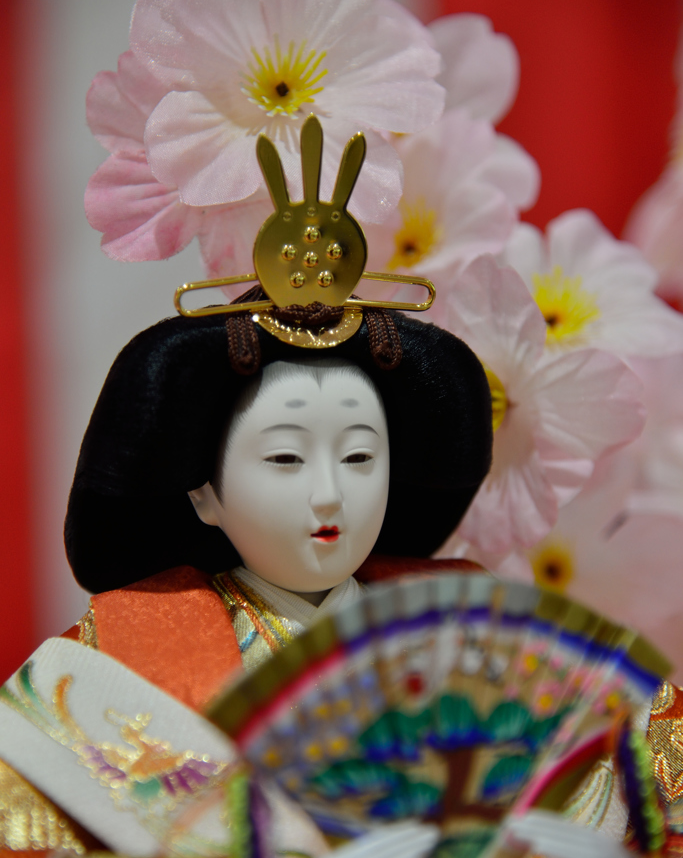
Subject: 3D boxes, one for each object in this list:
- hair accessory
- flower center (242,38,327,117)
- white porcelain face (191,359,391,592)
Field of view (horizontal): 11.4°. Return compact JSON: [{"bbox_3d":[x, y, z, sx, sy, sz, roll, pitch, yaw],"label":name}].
[{"bbox_3d":[-0.007,-0.038,0.655,0.051,0.044,0.012,-1,2,-13],"label":"hair accessory"},{"bbox_3d":[-0.012,-0.072,0.700,0.017,0.017,0.009,0,-13,-1],"label":"flower center"},{"bbox_3d":[-0.010,0.010,0.660,0.035,0.044,0.028,-1,2,-18],"label":"white porcelain face"}]

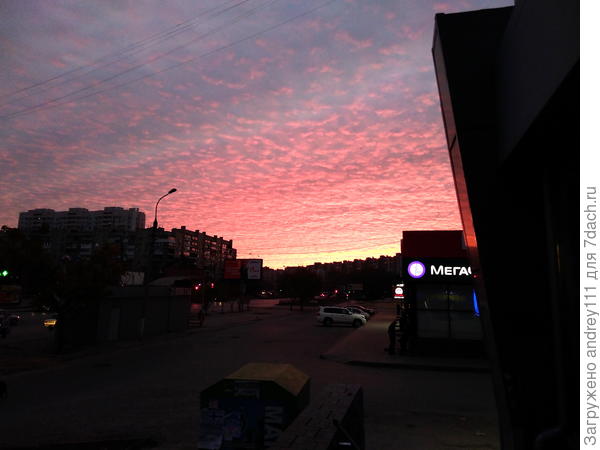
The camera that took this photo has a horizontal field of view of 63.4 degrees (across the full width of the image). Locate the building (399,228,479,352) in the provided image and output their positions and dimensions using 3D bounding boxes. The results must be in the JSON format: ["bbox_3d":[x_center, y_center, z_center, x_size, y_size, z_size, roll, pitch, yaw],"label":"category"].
[{"bbox_3d":[8.271,3.863,26.944,4.800,6.200,5.000,-1,-8,11],"label":"building"}]

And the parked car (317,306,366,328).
[{"bbox_3d":[4.022,8.882,46.700,4.780,1.870,1.930,-1,-8,13],"label":"parked car"}]

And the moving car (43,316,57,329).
[{"bbox_3d":[-21.930,8.550,43.000,1.750,1.470,4.300,2,-8,-14],"label":"moving car"}]

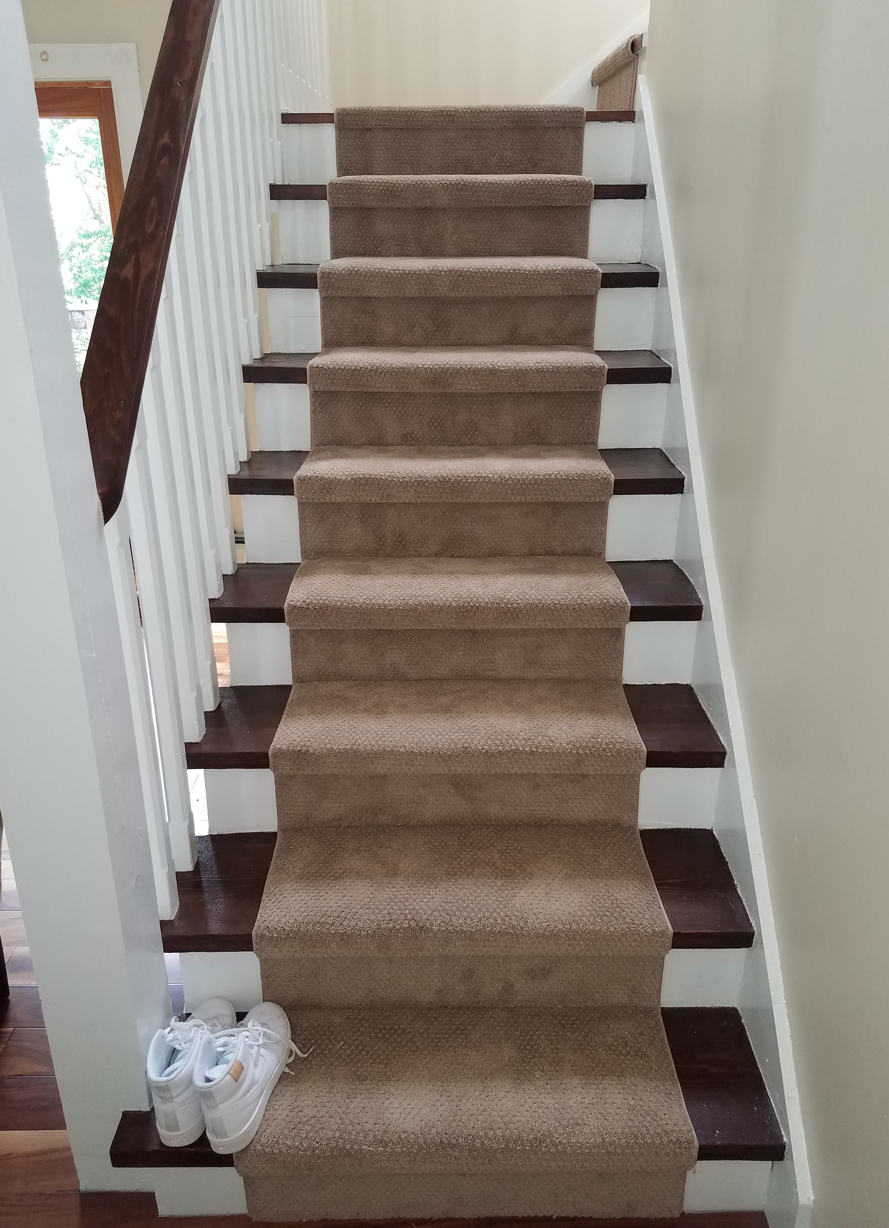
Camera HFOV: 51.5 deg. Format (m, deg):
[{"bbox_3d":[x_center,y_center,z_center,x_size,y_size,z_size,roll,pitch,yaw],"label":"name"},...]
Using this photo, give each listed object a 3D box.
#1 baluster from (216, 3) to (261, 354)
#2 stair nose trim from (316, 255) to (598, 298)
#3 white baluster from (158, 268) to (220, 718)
[{"bbox_3d":[-0.477,-1.038,2.136,0.034,0.867,0.034,0,24,0],"label":"baluster"},{"bbox_3d":[0.038,-0.883,2.424,0.703,0.063,0.269,0,24,0],"label":"stair nose trim"},{"bbox_3d":[-0.479,-0.207,1.712,0.034,0.871,0.034,0,24,0],"label":"white baluster"}]

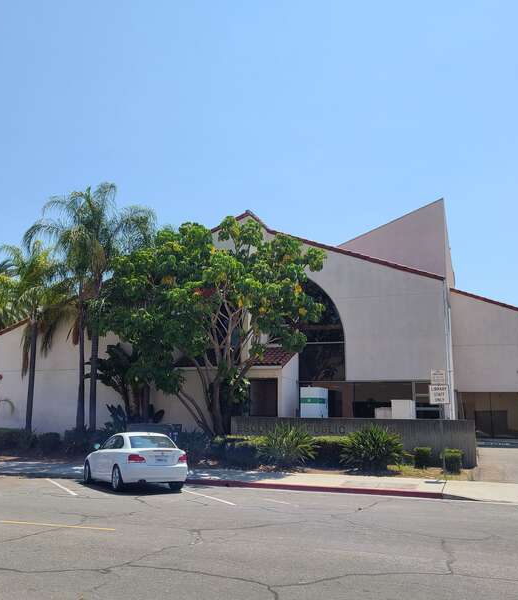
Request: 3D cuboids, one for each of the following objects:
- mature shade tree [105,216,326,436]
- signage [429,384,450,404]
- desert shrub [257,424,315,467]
[{"bbox_3d":[-1.587,1.393,21.915,7.700,8.795,7.100,-3,-11,20],"label":"mature shade tree"},{"bbox_3d":[5.690,2.972,18.900,0.610,0.600,0.030,-3,-13,15],"label":"signage"},{"bbox_3d":[1.007,5.327,22.000,2.000,1.500,1.900,-3,-13,15],"label":"desert shrub"}]

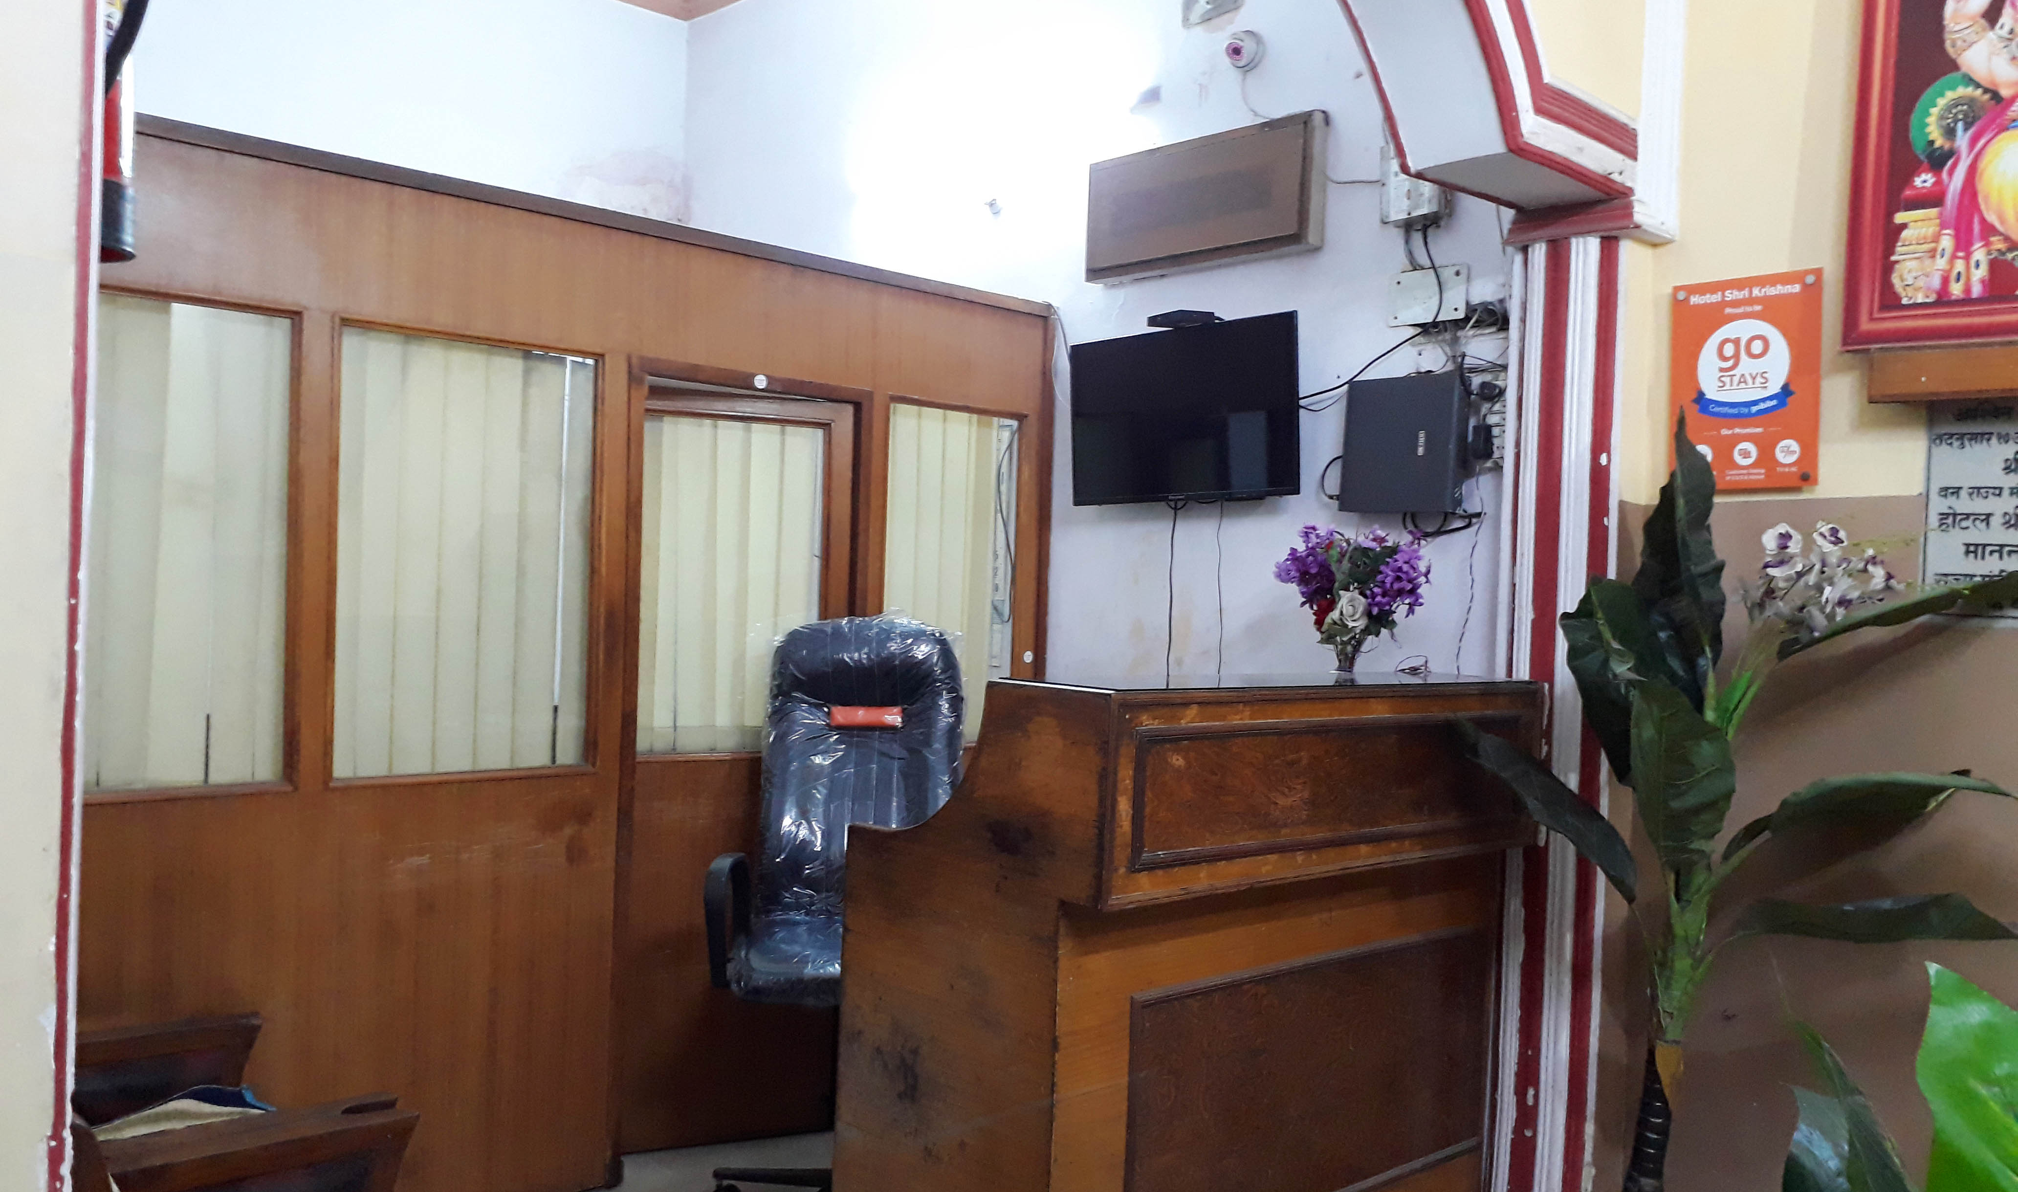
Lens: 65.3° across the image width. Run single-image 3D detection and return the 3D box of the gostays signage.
[{"bbox_3d":[1.452,-0.418,3.109,0.012,0.414,0.285,1,1,-45],"label":"gostays signage"}]

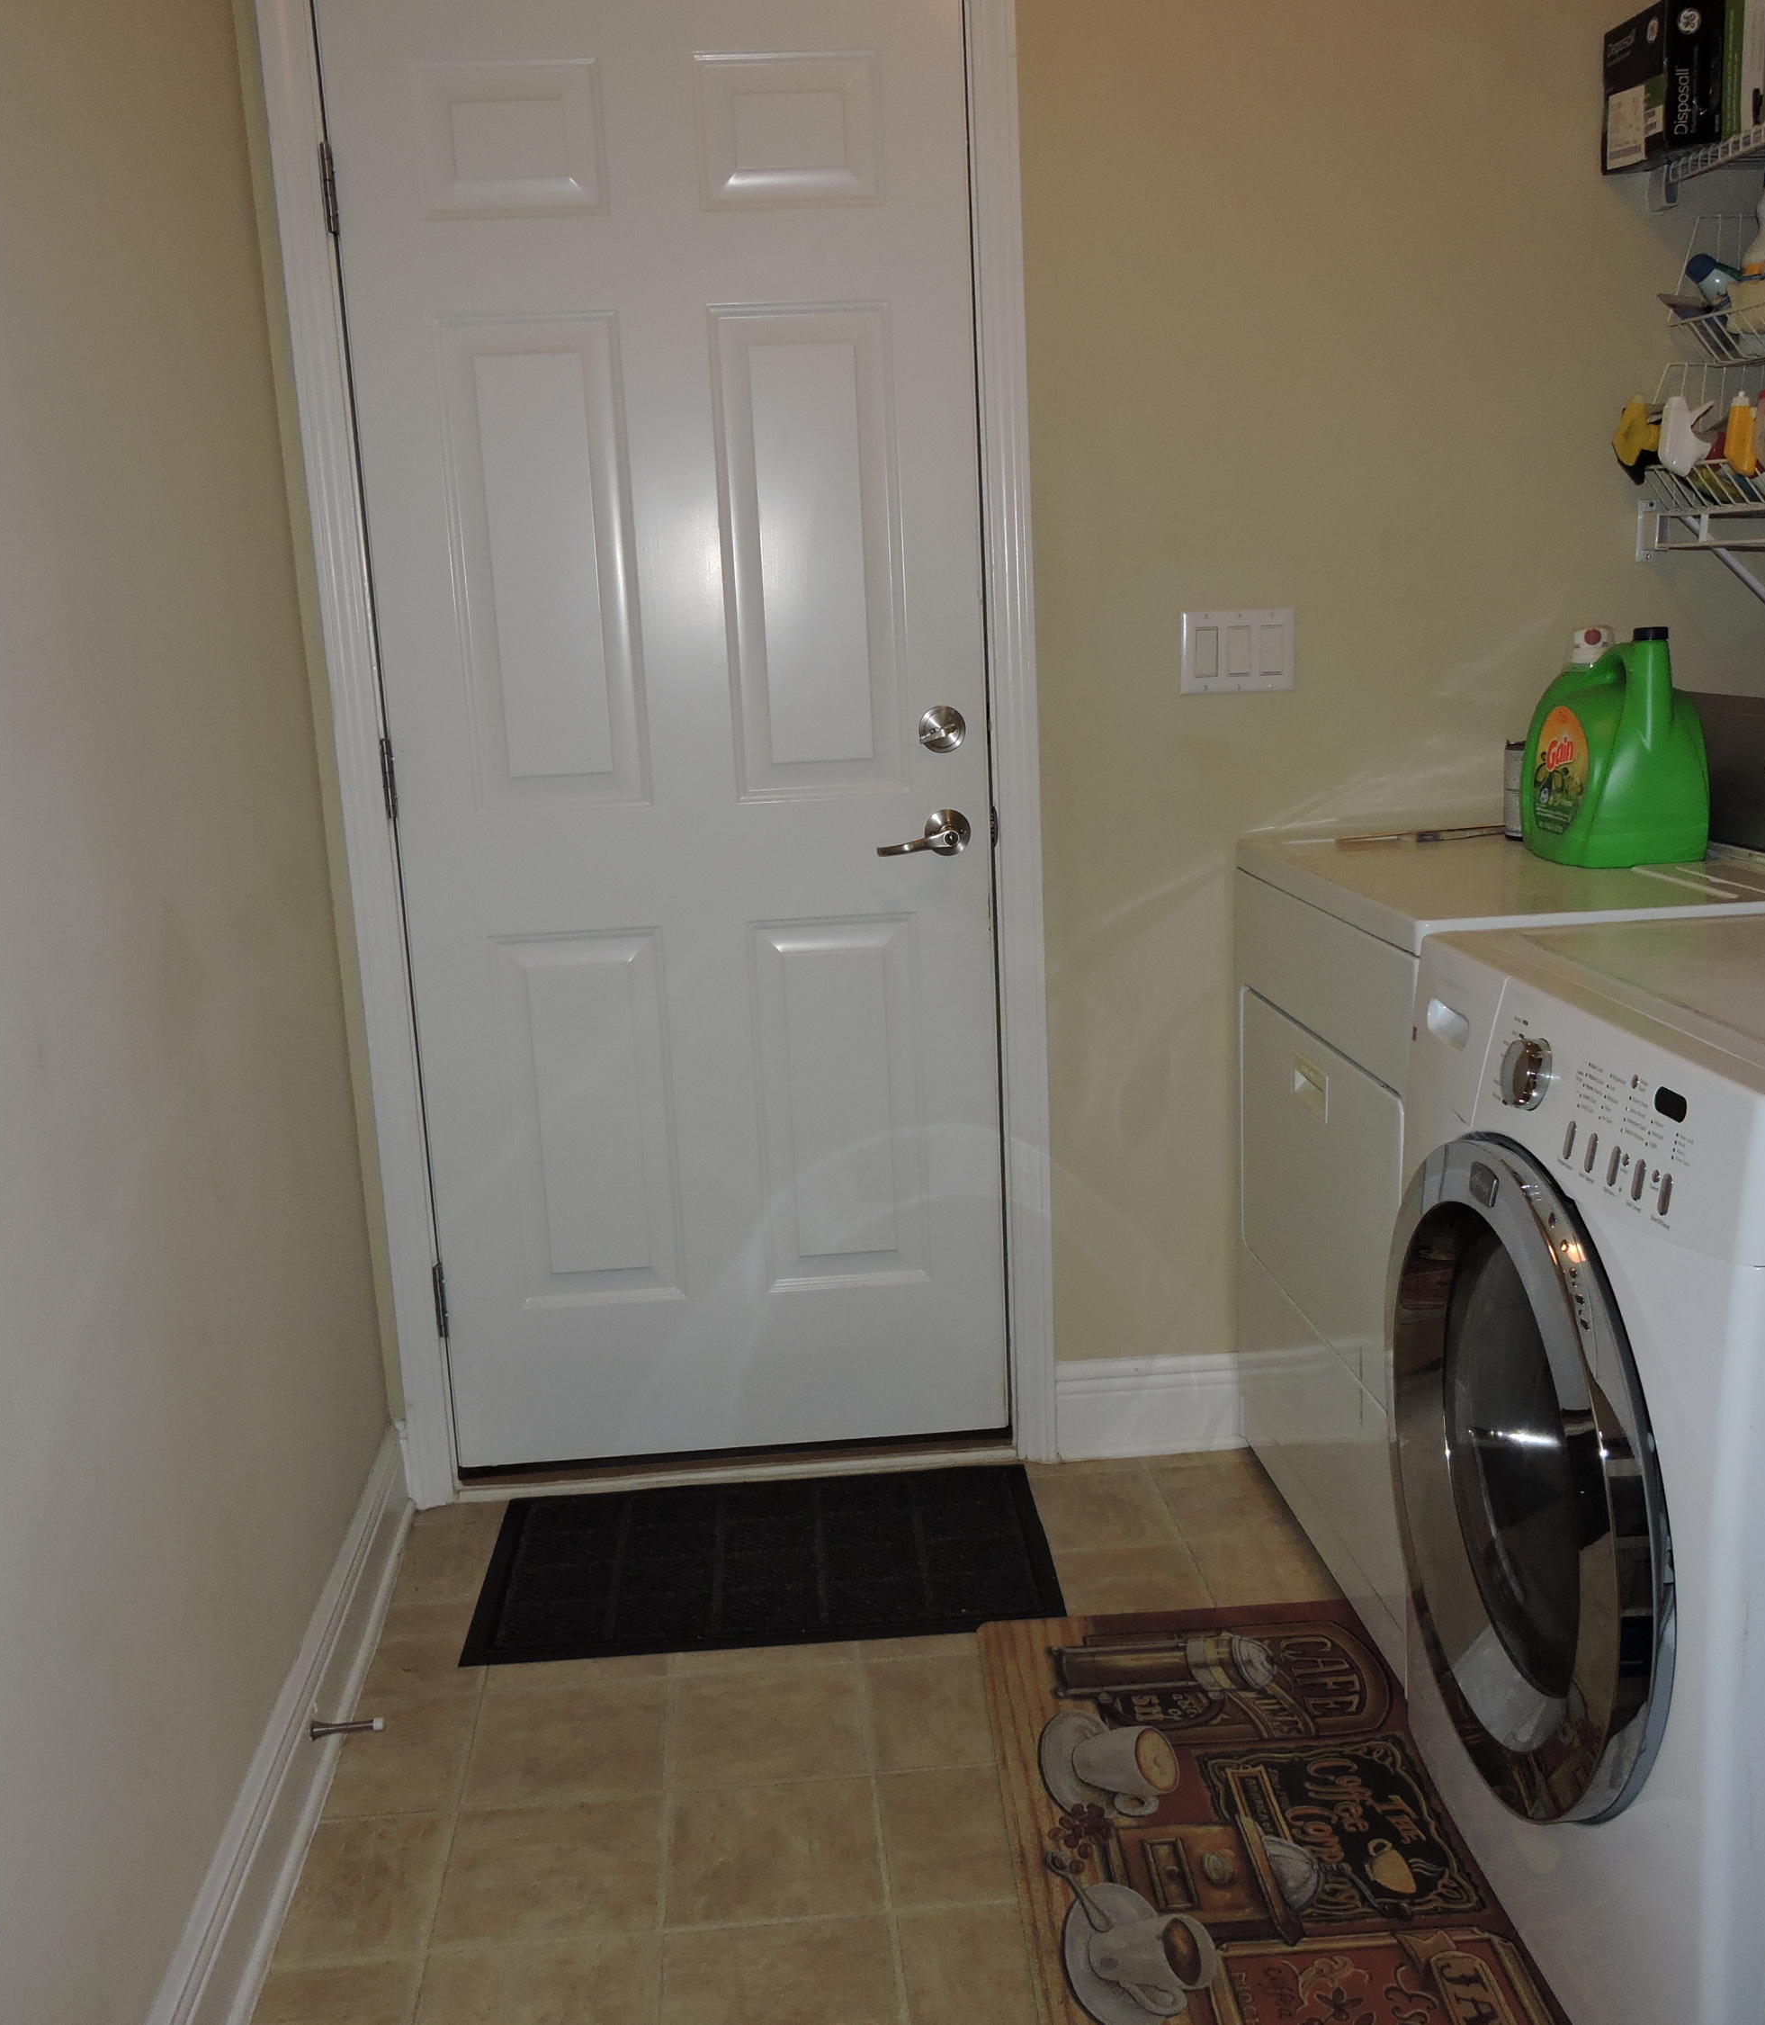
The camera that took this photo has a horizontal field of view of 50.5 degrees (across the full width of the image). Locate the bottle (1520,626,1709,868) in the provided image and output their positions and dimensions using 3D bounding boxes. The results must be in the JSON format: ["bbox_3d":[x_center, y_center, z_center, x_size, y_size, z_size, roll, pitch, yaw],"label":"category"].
[{"bbox_3d":[0.937,-0.341,2.373,0.152,0.285,0.230,-3,13,-5],"label":"bottle"}]

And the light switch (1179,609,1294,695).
[{"bbox_3d":[0.496,-0.503,2.609,0.161,0.114,0.009,-3,13,-5],"label":"light switch"}]

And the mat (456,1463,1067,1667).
[{"bbox_3d":[-0.158,0.749,2.587,0.768,0.010,0.440,-3,13,-5],"label":"mat"}]

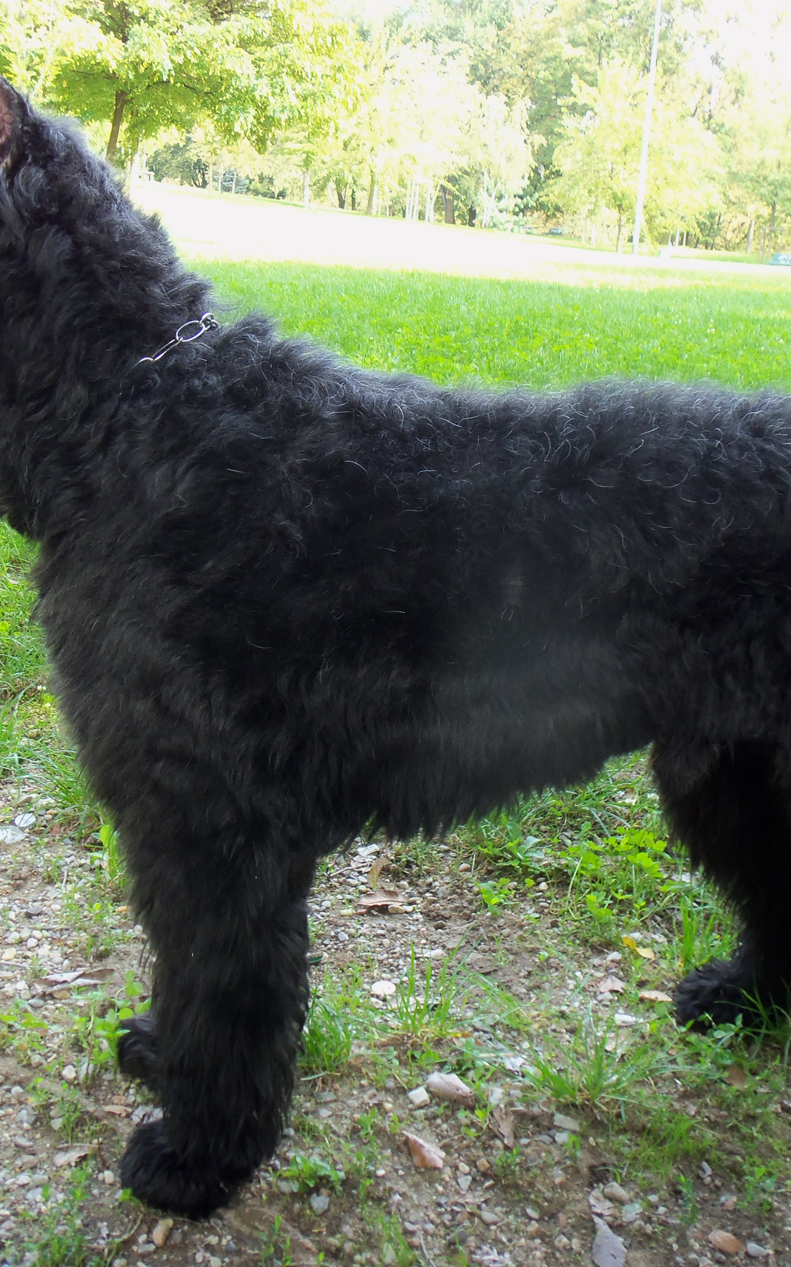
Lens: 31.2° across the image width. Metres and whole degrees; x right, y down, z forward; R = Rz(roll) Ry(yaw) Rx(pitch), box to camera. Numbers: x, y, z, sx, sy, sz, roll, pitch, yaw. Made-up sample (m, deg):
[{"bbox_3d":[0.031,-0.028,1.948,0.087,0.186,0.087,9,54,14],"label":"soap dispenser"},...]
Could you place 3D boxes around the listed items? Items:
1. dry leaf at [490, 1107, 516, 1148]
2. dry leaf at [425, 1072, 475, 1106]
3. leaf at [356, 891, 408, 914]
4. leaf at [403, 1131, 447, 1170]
[{"bbox_3d":[0.096,0.432,1.240,0.020,0.013,0.045,0,15,-9],"label":"dry leaf"},{"bbox_3d":[0.051,0.415,1.290,0.047,0.017,0.026,8,16,20],"label":"dry leaf"},{"bbox_3d":[-0.016,0.313,1.660,0.058,0.017,0.030,4,15,5],"label":"leaf"},{"bbox_3d":[0.020,0.439,1.197,0.045,0.014,0.025,13,19,36],"label":"leaf"}]

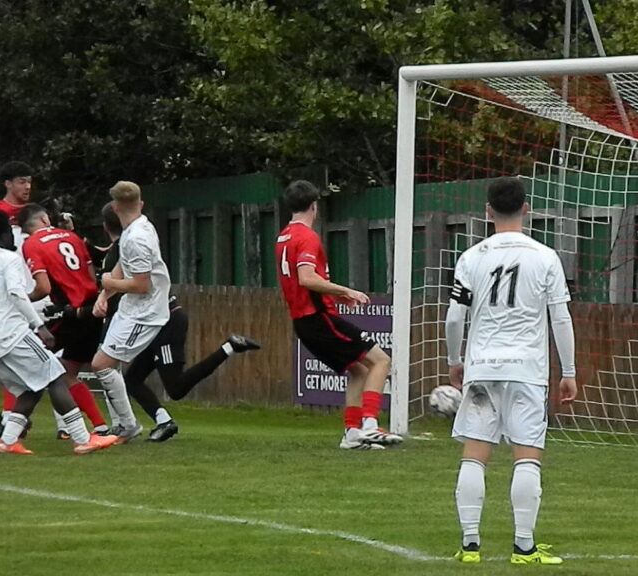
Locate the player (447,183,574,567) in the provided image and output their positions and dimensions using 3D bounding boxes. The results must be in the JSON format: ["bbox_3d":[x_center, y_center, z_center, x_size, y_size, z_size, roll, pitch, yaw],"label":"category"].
[{"bbox_3d":[0.896,0.382,28.700,0.600,1.790,0.400,1,0,3],"label":"player"}]

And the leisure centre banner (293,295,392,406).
[{"bbox_3d":[0.245,0.502,49.500,0.030,0.900,2.350,1,0,-23],"label":"leisure centre banner"}]

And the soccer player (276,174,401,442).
[{"bbox_3d":[0.127,0.179,40.100,0.700,1.750,0.520,1,0,-23],"label":"soccer player"}]

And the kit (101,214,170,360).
[{"bbox_3d":[-1.201,0.003,40.600,0.380,0.960,0.460,1,0,21],"label":"kit"}]

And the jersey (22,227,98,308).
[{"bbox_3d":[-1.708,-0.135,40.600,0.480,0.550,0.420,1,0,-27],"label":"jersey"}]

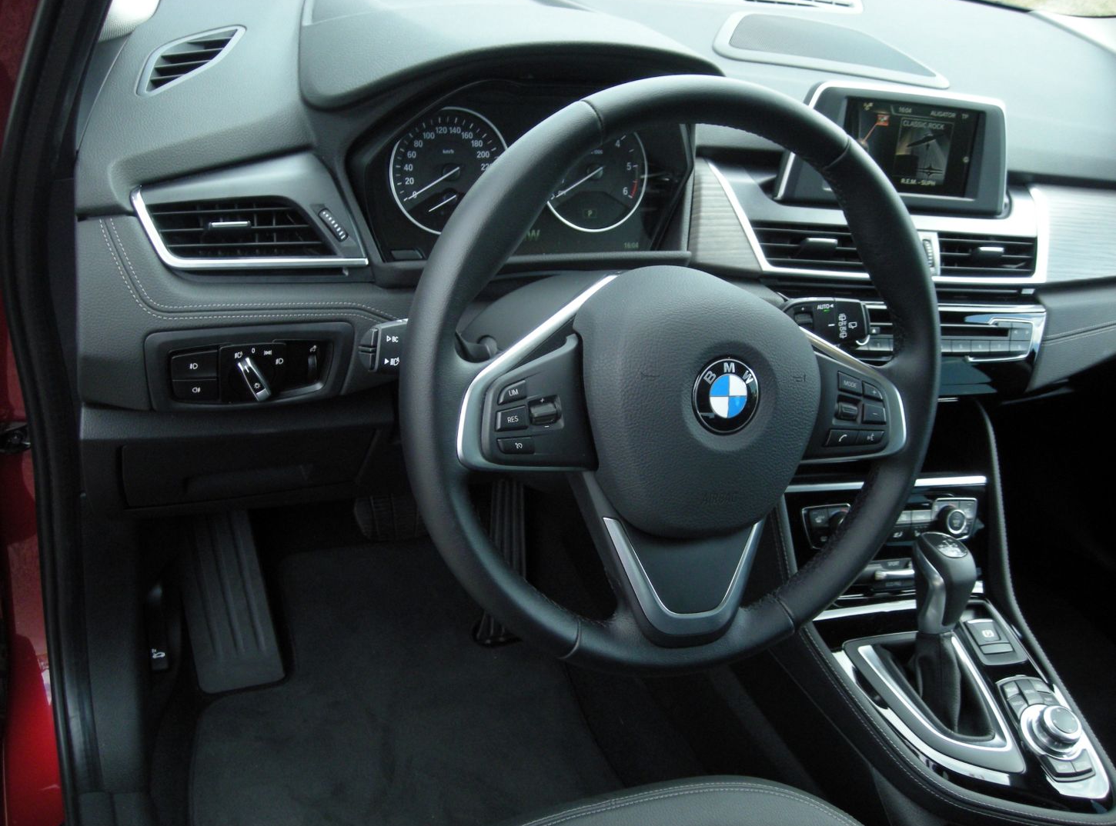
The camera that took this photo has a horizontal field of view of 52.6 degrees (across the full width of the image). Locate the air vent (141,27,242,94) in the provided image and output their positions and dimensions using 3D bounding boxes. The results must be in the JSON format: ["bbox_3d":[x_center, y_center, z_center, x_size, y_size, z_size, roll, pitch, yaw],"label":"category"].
[{"bbox_3d":[-0.260,-0.249,0.805,0.080,0.020,0.062,-5,71,-23],"label":"air vent"}]

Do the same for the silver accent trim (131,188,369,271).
[{"bbox_3d":[-0.216,-0.131,0.803,0.160,0.057,0.030,-5,16,-23],"label":"silver accent trim"}]

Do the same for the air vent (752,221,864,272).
[{"bbox_3d":[0.231,-0.153,1.039,0.124,0.040,0.030,0,9,-16],"label":"air vent"}]

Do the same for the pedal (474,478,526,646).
[{"bbox_3d":[-0.072,0.179,1.388,0.054,0.202,0.035,2,5,-27],"label":"pedal"}]

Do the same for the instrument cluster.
[{"bbox_3d":[-0.023,-0.196,0.910,0.285,0.139,0.060,-5,11,-23],"label":"instrument cluster"}]

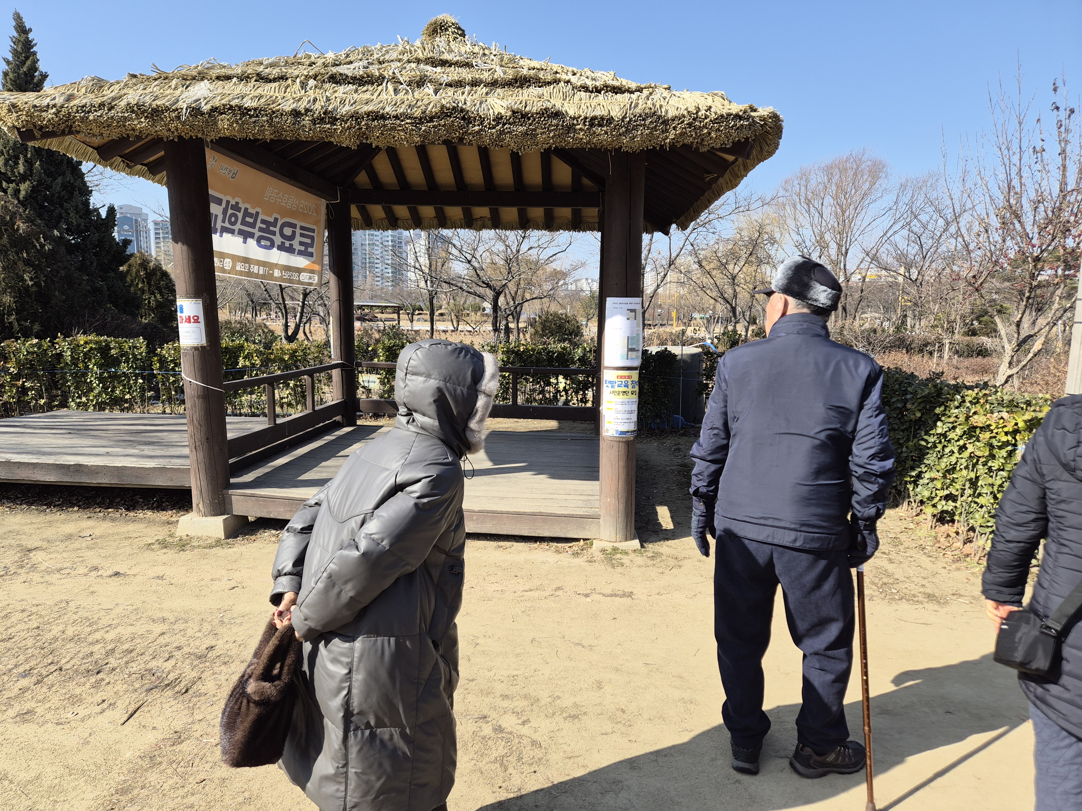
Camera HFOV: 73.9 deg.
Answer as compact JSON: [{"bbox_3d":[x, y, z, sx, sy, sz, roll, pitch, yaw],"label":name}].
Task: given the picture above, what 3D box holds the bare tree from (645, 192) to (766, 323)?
[{"bbox_3d":[4.310,-3.336,18.719,3.400,5.000,3.100,1,7,0],"label":"bare tree"}]

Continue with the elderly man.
[{"bbox_3d":[0.784,0.370,2.365,0.620,1.690,0.400,2,7,11],"label":"elderly man"}]

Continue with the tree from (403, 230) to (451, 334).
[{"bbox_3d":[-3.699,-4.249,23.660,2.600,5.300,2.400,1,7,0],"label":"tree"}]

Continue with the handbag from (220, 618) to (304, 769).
[{"bbox_3d":[-0.707,0.714,1.817,0.150,0.365,0.260,10,4,-26],"label":"handbag"}]

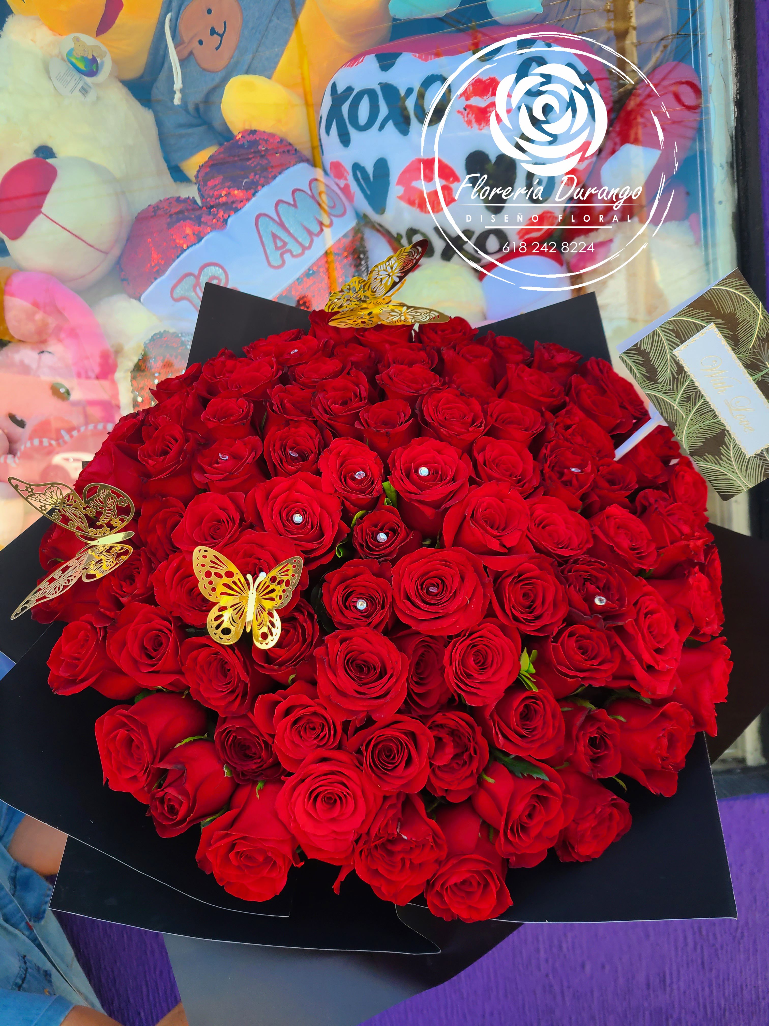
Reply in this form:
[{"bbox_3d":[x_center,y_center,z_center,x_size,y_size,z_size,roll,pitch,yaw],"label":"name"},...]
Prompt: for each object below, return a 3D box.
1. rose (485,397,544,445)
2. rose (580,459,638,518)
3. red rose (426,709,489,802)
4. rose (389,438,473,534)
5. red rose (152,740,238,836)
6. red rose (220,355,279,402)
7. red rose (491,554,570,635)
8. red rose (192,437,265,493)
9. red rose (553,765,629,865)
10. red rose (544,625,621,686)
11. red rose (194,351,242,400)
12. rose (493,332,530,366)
[{"bbox_3d":[0.116,-0.072,0.693,0.055,0.047,0.055,-12,49,-19],"label":"rose"},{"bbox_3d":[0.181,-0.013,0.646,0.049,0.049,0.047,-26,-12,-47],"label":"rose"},{"bbox_3d":[0.049,0.173,0.562,0.053,0.062,0.054,-6,-4,0],"label":"red rose"},{"bbox_3d":[0.038,-0.015,0.637,0.066,0.060,0.066,-7,51,0],"label":"rose"},{"bbox_3d":[-0.137,0.201,0.585,0.056,0.056,0.064,-2,22,20],"label":"red rose"},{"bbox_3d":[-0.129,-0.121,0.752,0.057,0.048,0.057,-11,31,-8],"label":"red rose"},{"bbox_3d":[0.106,0.061,0.570,0.057,0.057,0.048,0,-17,-8],"label":"red rose"},{"bbox_3d":[-0.135,-0.040,0.689,0.060,0.052,0.060,-4,47,14],"label":"red rose"},{"bbox_3d":[0.149,0.216,0.572,0.060,0.060,0.056,-6,25,0],"label":"red rose"},{"bbox_3d":[0.145,0.112,0.592,0.058,0.058,0.052,-9,-23,-18],"label":"red rose"},{"bbox_3d":[-0.158,-0.123,0.735,0.050,0.048,0.050,-20,39,-8],"label":"red rose"},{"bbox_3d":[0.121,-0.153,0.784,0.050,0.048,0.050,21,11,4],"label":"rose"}]

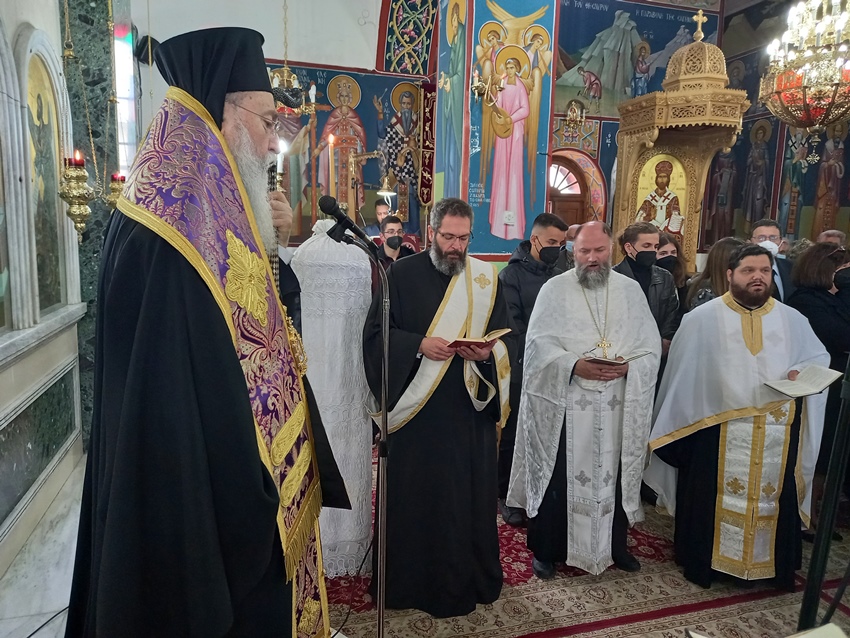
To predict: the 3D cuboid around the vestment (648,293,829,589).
[{"bbox_3d":[1.546,0.454,3.029,0.759,1.650,0.526,4,8,14],"label":"vestment"}]

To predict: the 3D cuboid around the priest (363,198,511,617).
[{"bbox_3d":[0.052,0.361,2.791,0.617,1.807,0.506,-1,8,-17],"label":"priest"}]

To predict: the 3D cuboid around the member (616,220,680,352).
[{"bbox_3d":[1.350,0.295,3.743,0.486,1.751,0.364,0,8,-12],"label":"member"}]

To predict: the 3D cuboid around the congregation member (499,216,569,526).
[{"bbox_3d":[0.648,0.287,3.537,0.496,1.782,0.364,-4,10,-35],"label":"congregation member"}]

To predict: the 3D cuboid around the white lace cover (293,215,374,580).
[{"bbox_3d":[-0.455,0.372,3.017,0.385,1.690,0.385,-1,8,-17],"label":"white lace cover"}]

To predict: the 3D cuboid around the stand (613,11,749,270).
[{"bbox_3d":[2.597,-1.078,6.226,1.013,3.851,0.983,-1,8,-17],"label":"stand"}]

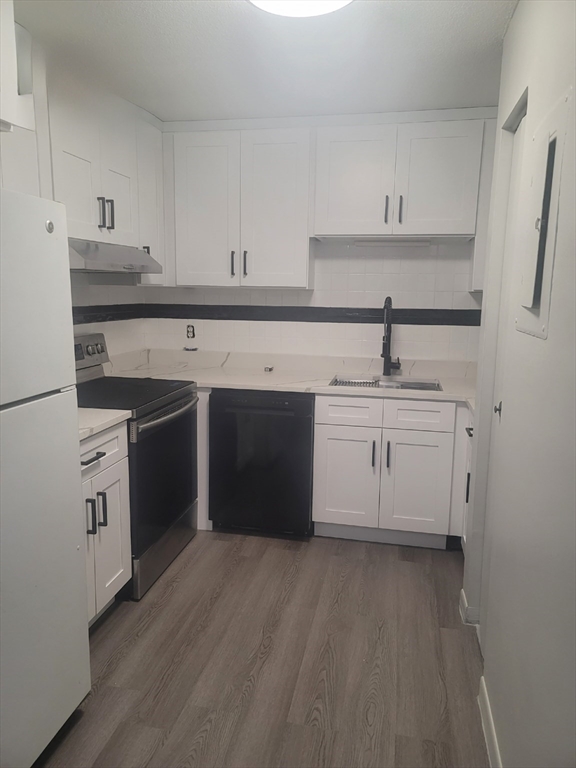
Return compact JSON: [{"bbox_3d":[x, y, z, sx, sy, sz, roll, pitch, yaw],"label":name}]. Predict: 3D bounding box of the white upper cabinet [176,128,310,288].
[{"bbox_3d":[-0.249,-1.071,3.499,0.837,0.911,0.332,3,10,12],"label":"white upper cabinet"}]

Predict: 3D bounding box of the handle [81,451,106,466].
[{"bbox_3d":[-0.766,0.291,2.176,0.035,0.013,0.141,3,10,12],"label":"handle"}]

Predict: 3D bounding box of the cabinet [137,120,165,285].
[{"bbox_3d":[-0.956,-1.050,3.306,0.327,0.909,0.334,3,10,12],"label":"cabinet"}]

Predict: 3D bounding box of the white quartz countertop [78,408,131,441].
[{"bbox_3d":[-1.074,0.169,2.232,0.653,0.038,0.598,3,10,12],"label":"white quartz countertop"}]

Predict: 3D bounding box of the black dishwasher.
[{"bbox_3d":[-0.089,0.419,3.517,0.615,0.853,0.613,3,10,12],"label":"black dishwasher"}]

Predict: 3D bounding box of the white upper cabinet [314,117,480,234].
[{"bbox_3d":[0.641,-1.175,3.288,0.922,0.611,0.332,3,10,12],"label":"white upper cabinet"}]

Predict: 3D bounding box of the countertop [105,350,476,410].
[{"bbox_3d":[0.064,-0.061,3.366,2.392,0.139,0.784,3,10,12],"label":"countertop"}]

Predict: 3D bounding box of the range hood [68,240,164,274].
[{"bbox_3d":[-1.010,-0.642,2.801,0.467,0.144,0.769,3,10,12],"label":"range hood"}]

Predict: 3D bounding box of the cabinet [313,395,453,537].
[{"bbox_3d":[0.590,0.425,3.409,0.763,0.806,0.618,3,10,12],"label":"cabinet"}]

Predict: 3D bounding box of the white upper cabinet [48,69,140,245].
[{"bbox_3d":[-1.070,-1.063,2.756,0.327,0.702,0.771,3,10,12],"label":"white upper cabinet"}]

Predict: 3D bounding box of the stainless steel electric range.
[{"bbox_3d":[-0.888,0.363,2.935,0.688,1.176,0.766,3,10,12],"label":"stainless steel electric range"}]

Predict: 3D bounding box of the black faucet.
[{"bbox_3d":[0.647,-0.288,3.446,0.121,0.504,0.221,4,10,16],"label":"black faucet"}]

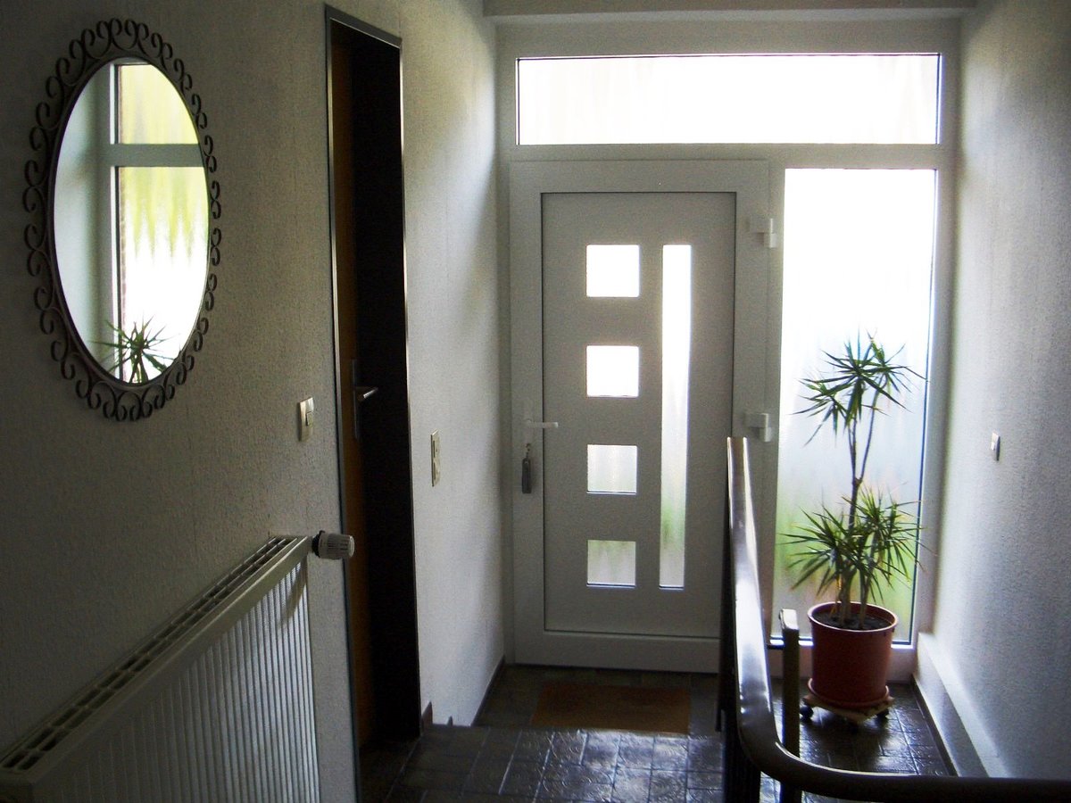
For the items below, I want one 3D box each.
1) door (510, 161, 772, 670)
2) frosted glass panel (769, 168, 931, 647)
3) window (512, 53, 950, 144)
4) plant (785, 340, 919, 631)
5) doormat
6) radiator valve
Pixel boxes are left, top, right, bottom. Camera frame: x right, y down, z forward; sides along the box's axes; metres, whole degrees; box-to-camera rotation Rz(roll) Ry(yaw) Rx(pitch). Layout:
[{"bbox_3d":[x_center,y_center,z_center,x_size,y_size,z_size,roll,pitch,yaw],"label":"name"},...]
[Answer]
[{"bbox_3d":[0.405,0.102,4.389,1.000,2.100,0.090,1,11,9],"label":"door"},{"bbox_3d":[1.239,0.059,4.255,0.545,1.900,0.030,1,11,9],"label":"frosted glass panel"},{"bbox_3d":[0.712,-1.138,4.103,1.570,0.320,0.030,1,11,9],"label":"window"},{"bbox_3d":[1.176,0.298,3.967,0.520,1.120,0.500,1,11,9],"label":"plant"},{"bbox_3d":[0.299,1.192,4.231,0.600,0.016,0.400,1,11,9],"label":"doormat"},{"bbox_3d":[-0.383,0.274,2.042,0.085,0.054,0.050,1,11,9],"label":"radiator valve"}]

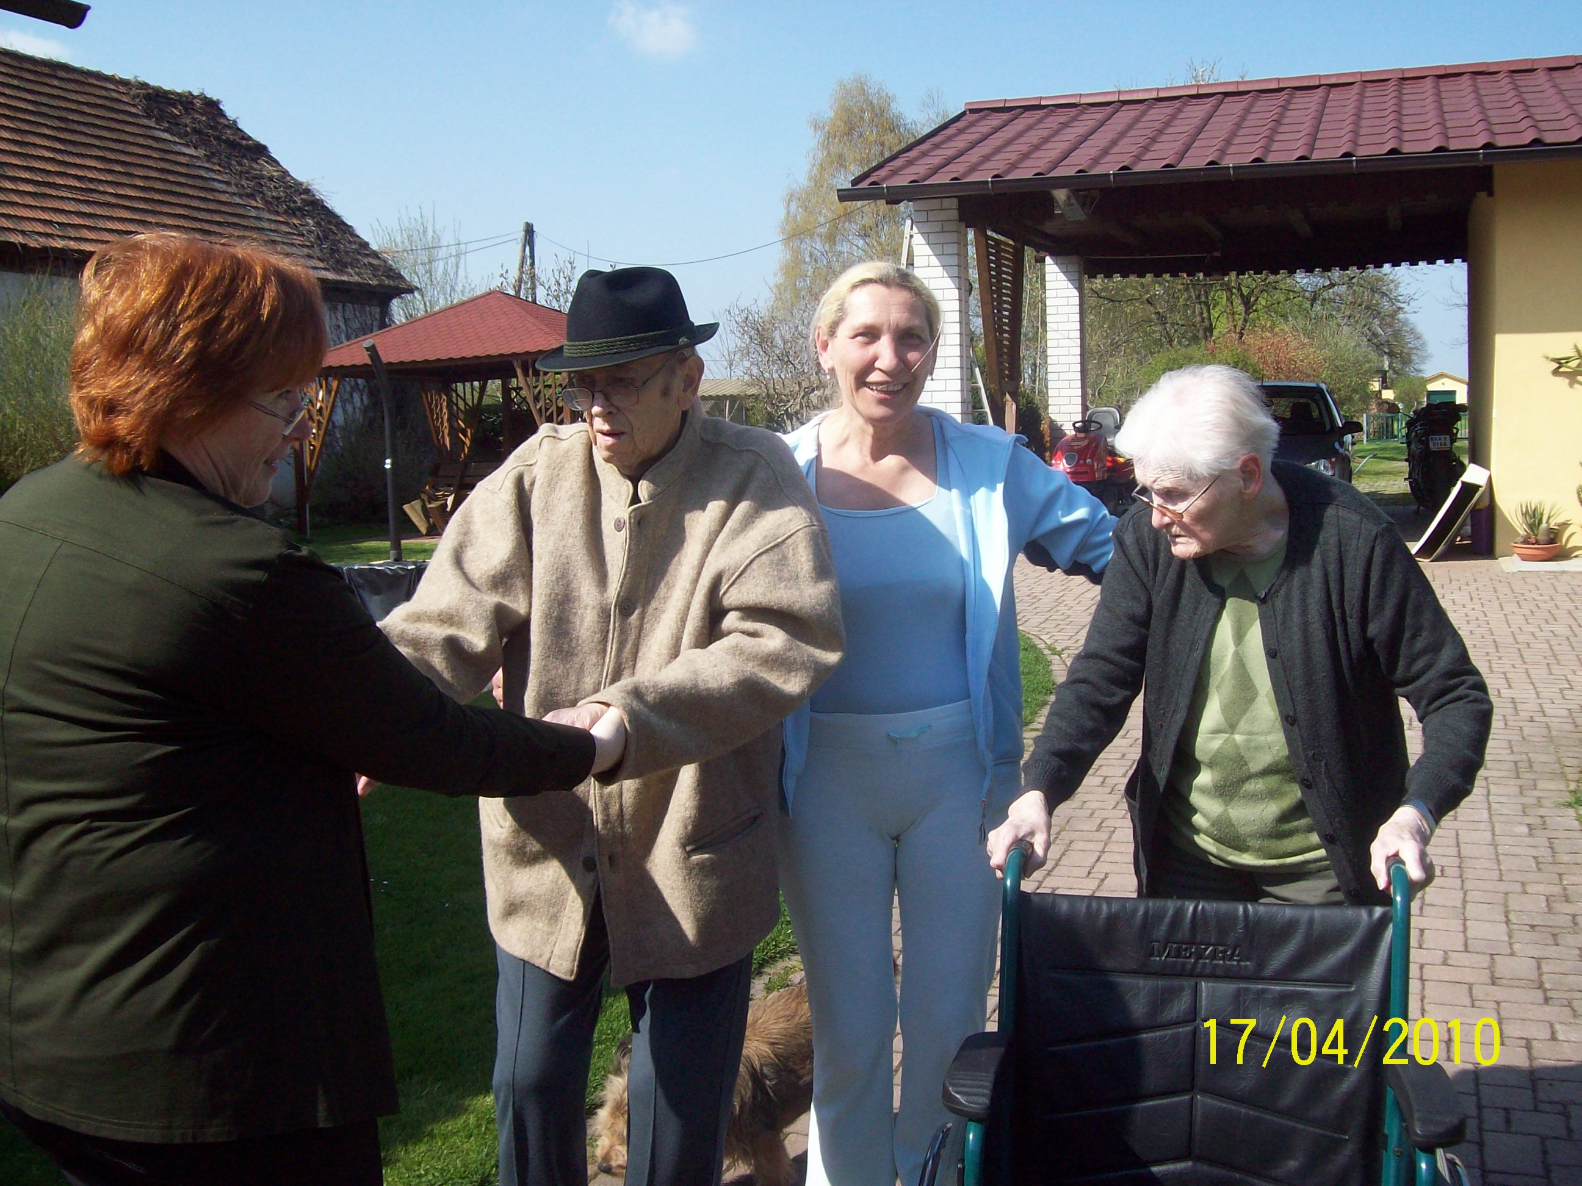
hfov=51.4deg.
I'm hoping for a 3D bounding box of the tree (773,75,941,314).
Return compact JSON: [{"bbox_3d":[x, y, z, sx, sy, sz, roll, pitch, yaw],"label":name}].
[{"bbox_3d":[2.447,-10.399,51.126,6.600,11.088,6.600,-2,7,0],"label":"tree"}]

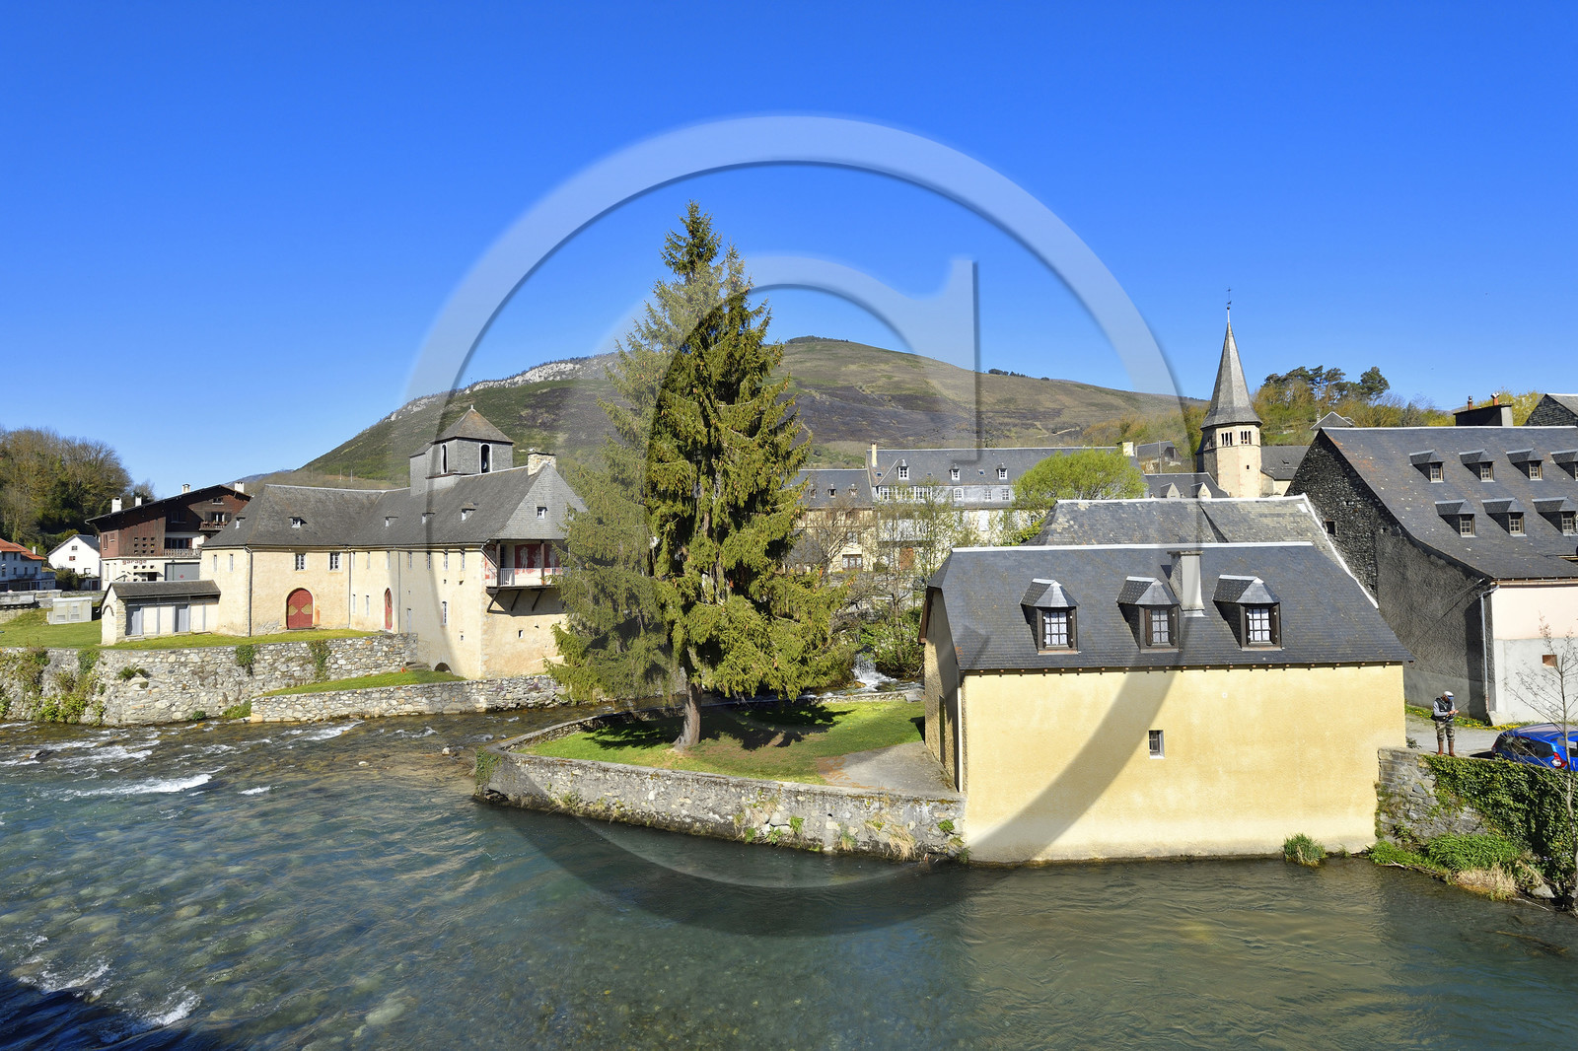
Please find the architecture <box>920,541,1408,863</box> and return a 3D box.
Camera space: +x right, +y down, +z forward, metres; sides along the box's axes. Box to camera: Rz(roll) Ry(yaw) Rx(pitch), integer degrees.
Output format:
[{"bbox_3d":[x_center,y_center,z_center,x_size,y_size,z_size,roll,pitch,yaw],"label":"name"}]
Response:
[{"bbox_3d":[10.690,4.923,23.094,12.400,8.680,5.700,-1,-2,-2],"label":"architecture"}]

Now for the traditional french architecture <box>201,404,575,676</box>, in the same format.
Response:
[{"bbox_3d":[-26.146,0.461,50.674,25.600,17.300,17.200,-2,-2,40],"label":"traditional french architecture"}]

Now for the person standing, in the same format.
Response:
[{"bbox_3d":[17.610,5.326,20.000,0.520,1.710,0.420,0,-2,-7],"label":"person standing"}]

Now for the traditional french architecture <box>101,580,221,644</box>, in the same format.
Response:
[{"bbox_3d":[-36.809,5.009,43.750,2.670,3.450,4.800,-2,-3,31],"label":"traditional french architecture"}]

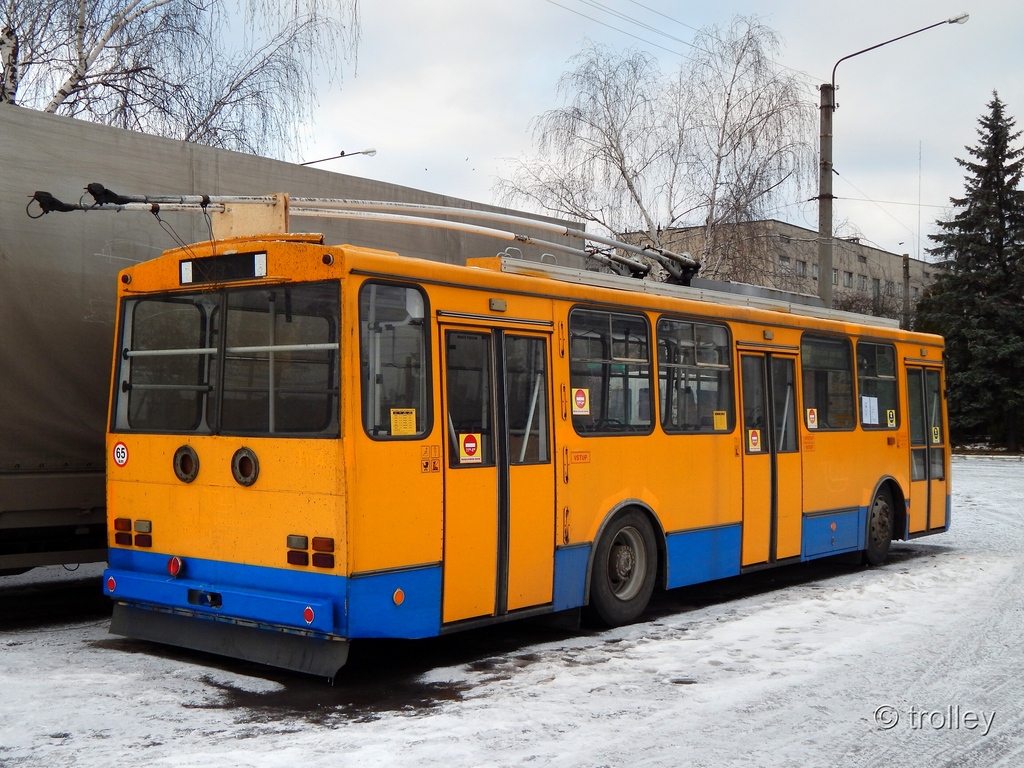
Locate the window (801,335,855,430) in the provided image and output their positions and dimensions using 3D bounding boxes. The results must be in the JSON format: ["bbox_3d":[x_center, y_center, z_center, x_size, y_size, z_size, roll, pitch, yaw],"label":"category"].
[{"bbox_3d":[3.380,0.000,13.630,0.060,1.020,1.370,-4,-4,38],"label":"window"}]

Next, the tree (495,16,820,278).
[{"bbox_3d":[4.945,-4.977,43.828,10.931,15.475,9.291,0,-1,0],"label":"tree"}]

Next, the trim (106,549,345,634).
[{"bbox_3d":[-2.014,1.402,8.614,2.440,0.410,0.150,-1,-2,38],"label":"trim"}]

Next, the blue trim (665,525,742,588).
[{"bbox_3d":[1.719,1.533,11.427,0.050,0.485,1.370,-1,-2,38],"label":"blue trim"}]

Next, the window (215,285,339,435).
[{"bbox_3d":[-1.555,-0.155,8.398,1.230,1.000,0.060,-1,-4,38],"label":"window"}]

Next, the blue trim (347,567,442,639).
[{"bbox_3d":[-0.765,1.437,8.239,0.050,0.470,0.885,-1,-2,38],"label":"blue trim"}]

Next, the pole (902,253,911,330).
[{"bbox_3d":[12.692,-0.737,40.923,0.200,6.974,0.200,-1,-2,38],"label":"pole"}]

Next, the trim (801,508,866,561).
[{"bbox_3d":[3.458,1.597,13.658,0.050,0.490,1.660,-1,-2,38],"label":"trim"}]

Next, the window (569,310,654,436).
[{"bbox_3d":[0.796,-0.091,10.314,0.060,1.020,1.220,-4,-4,38],"label":"window"}]

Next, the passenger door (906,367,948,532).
[{"bbox_3d":[5.148,0.817,15.869,0.070,2.010,1.290,-2,-3,38],"label":"passenger door"}]

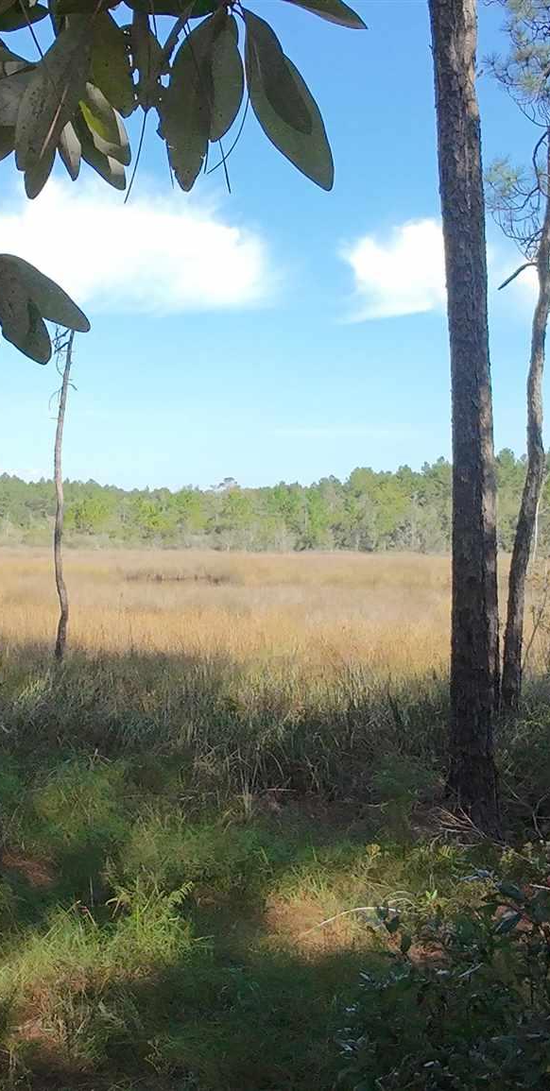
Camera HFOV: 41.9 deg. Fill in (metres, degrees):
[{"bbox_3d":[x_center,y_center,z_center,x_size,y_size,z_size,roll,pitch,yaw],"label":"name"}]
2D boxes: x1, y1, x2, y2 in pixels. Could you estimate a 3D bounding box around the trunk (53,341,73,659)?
[{"bbox_3d":[-2.896,-0.670,9.800,0.300,4.750,0.300,0,0,0],"label":"trunk"}]

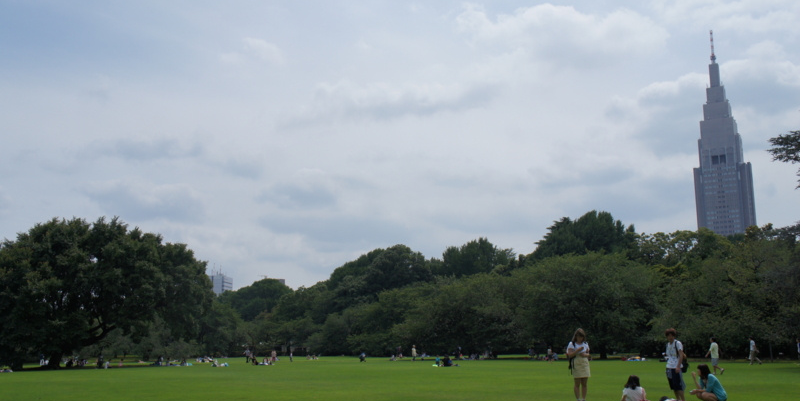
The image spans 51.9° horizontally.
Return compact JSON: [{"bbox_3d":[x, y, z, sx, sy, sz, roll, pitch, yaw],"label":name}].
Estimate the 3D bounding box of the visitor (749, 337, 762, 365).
[{"bbox_3d":[21.705,9.184,50.138,0.740,1.700,0.480,-5,-11,24],"label":"visitor"}]

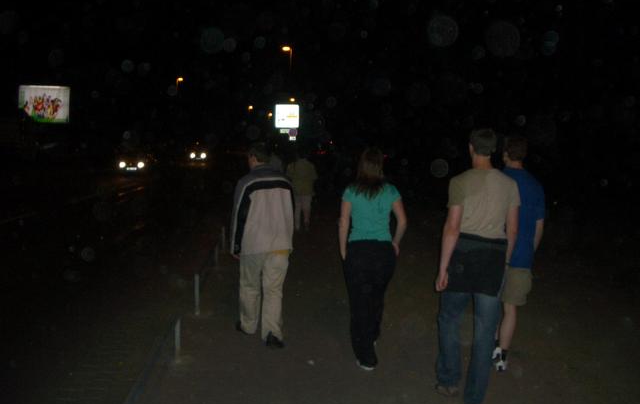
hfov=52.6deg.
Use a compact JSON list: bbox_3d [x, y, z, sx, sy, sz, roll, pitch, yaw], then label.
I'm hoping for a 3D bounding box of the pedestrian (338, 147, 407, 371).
[{"bbox_3d":[0.404,0.429,5.004,0.500,1.679,0.400,0,5,-4],"label":"pedestrian"}]

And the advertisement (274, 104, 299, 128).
[{"bbox_3d":[-2.588,-6.599,50.000,1.777,1.793,0.250,0,5,-4],"label":"advertisement"}]

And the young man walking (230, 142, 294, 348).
[{"bbox_3d":[-0.502,0.356,5.586,0.520,1.714,0.460,0,5,-13],"label":"young man walking"}]

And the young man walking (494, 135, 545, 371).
[{"bbox_3d":[1.537,0.384,5.012,0.460,1.790,0.440,0,5,-5],"label":"young man walking"}]

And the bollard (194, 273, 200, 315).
[{"bbox_3d":[-1.221,0.930,6.447,0.052,0.420,0.052,1,5,0],"label":"bollard"}]

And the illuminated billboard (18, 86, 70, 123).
[{"bbox_3d":[-19.148,-6.770,45.000,3.567,2.733,0.400,0,5,-12],"label":"illuminated billboard"}]

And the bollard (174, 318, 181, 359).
[{"bbox_3d":[-1.128,1.084,5.117,0.050,0.323,0.050,1,5,0],"label":"bollard"}]

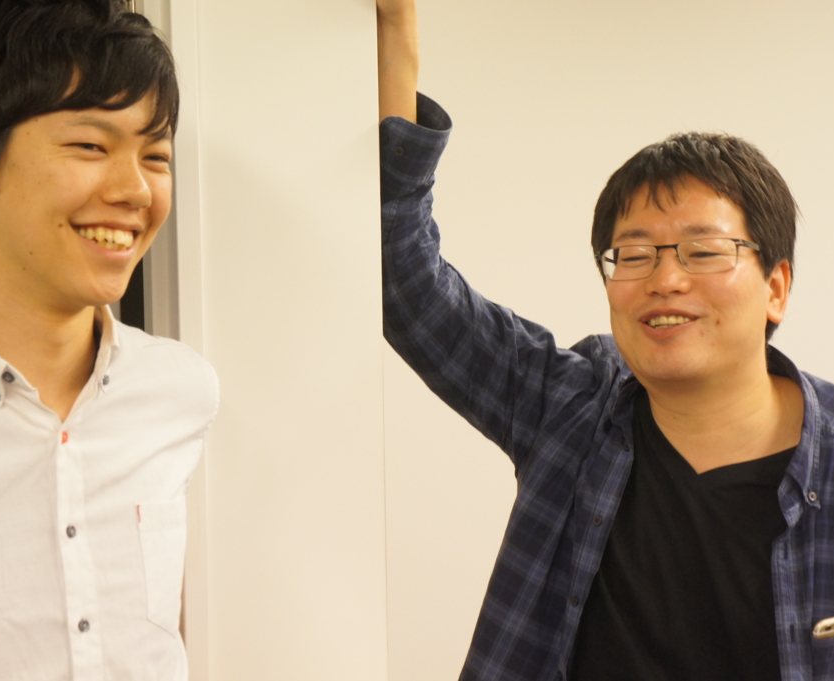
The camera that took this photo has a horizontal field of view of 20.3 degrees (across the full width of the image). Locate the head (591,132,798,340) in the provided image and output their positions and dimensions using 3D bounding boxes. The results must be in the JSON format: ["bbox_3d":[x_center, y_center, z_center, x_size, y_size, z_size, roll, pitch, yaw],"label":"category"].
[{"bbox_3d":[0.264,-0.089,2.220,0.185,0.232,0.225,-4,-4,26],"label":"head"}]

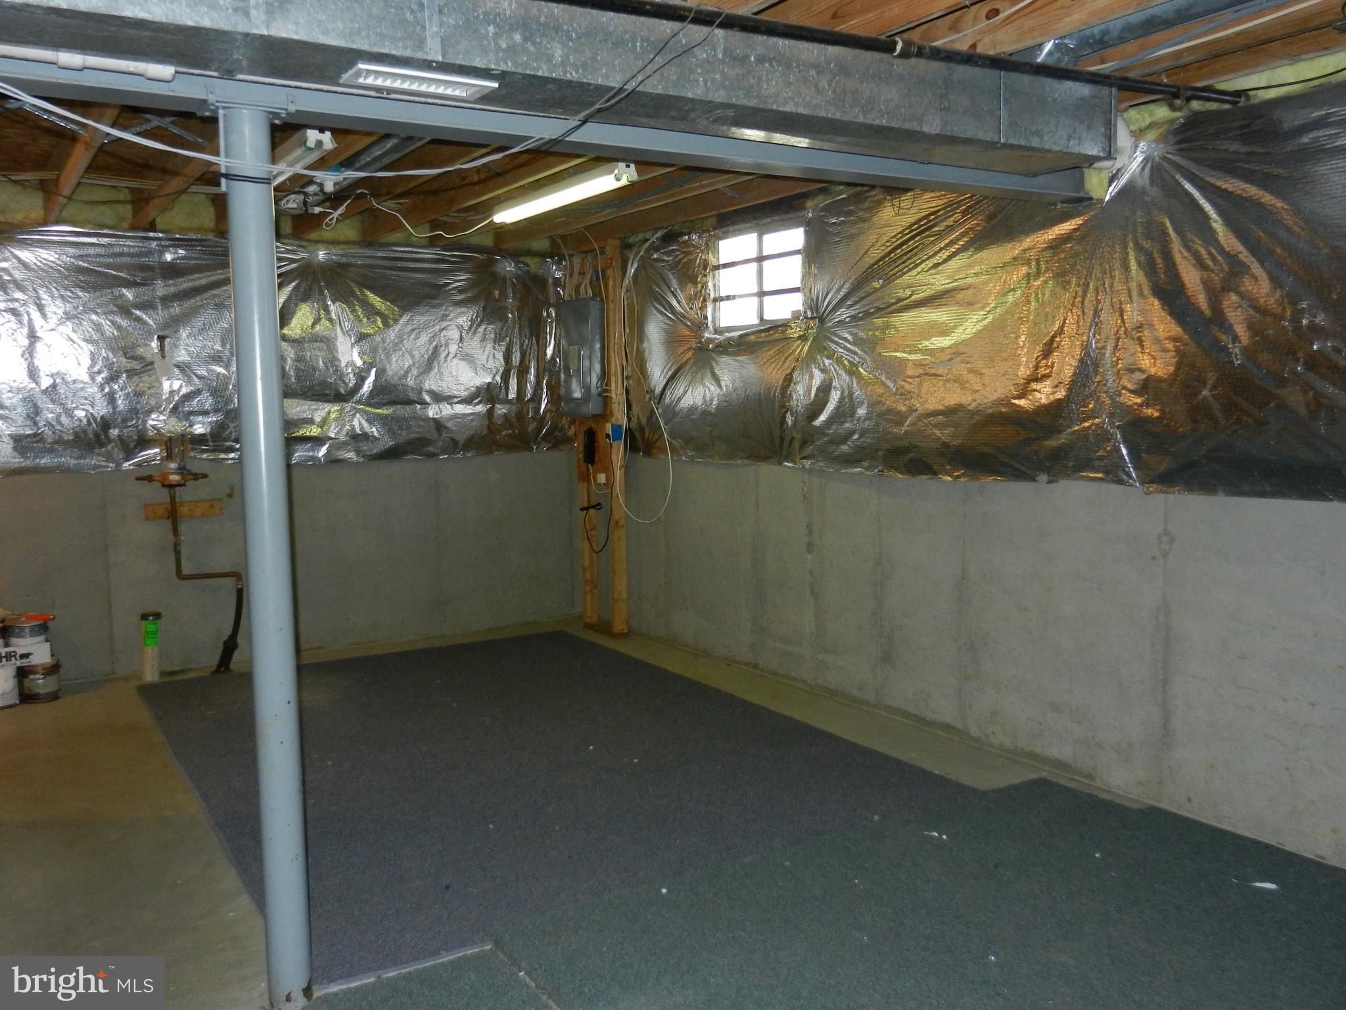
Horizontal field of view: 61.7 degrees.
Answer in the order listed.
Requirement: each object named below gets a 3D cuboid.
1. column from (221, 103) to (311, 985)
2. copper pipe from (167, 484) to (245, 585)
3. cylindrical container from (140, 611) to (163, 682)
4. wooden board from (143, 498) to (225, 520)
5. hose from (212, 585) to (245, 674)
[{"bbox_3d":[-0.982,0.165,2.740,0.104,2.188,0.104,-5,7,-32],"label":"column"},{"bbox_3d":[-2.616,0.182,6.321,0.370,0.600,0.110,-5,7,-32],"label":"copper pipe"},{"bbox_3d":[-2.812,0.762,6.077,0.096,0.373,0.096,-5,7,-32],"label":"cylindrical container"},{"bbox_3d":[-2.739,0.028,6.321,0.406,0.086,0.035,-5,7,-32],"label":"wooden board"},{"bbox_3d":[-2.492,0.687,6.293,0.180,0.467,0.170,-5,7,-32],"label":"hose"}]

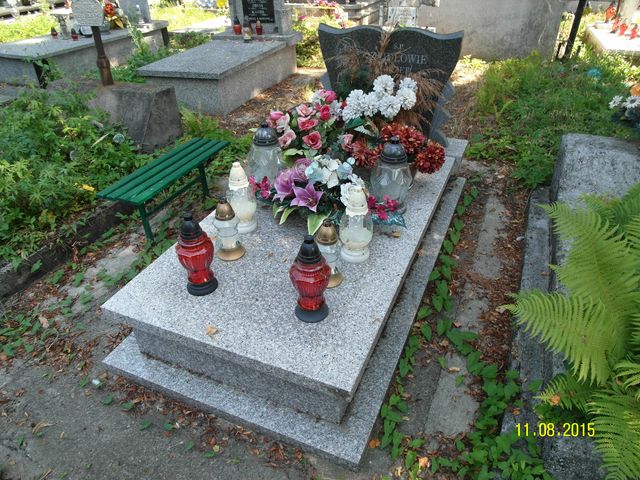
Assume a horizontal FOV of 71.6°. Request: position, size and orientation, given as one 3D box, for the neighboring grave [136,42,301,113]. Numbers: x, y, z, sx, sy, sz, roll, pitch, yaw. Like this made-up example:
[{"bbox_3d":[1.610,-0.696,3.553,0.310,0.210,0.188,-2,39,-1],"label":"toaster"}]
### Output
[{"bbox_3d":[-1.045,-1.875,4.937,0.950,0.369,1.594,12,37,21],"label":"neighboring grave"}]

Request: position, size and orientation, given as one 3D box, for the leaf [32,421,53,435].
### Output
[{"bbox_3d":[-0.950,0.643,1.527,0.067,0.012,0.033,-21,39,-24],"label":"leaf"}]

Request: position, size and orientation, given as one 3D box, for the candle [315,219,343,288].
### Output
[{"bbox_3d":[0.035,0.051,1.632,0.111,0.263,0.111,-2,35,2],"label":"candle"}]

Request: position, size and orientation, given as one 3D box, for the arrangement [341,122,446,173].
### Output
[{"bbox_3d":[0.365,-0.466,2.275,0.495,0.267,0.238,12,38,21],"label":"arrangement"}]

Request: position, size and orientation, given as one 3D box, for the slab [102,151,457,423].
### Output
[{"bbox_3d":[-0.001,-0.011,2.108,0.942,0.260,1.688,12,37,21],"label":"slab"}]

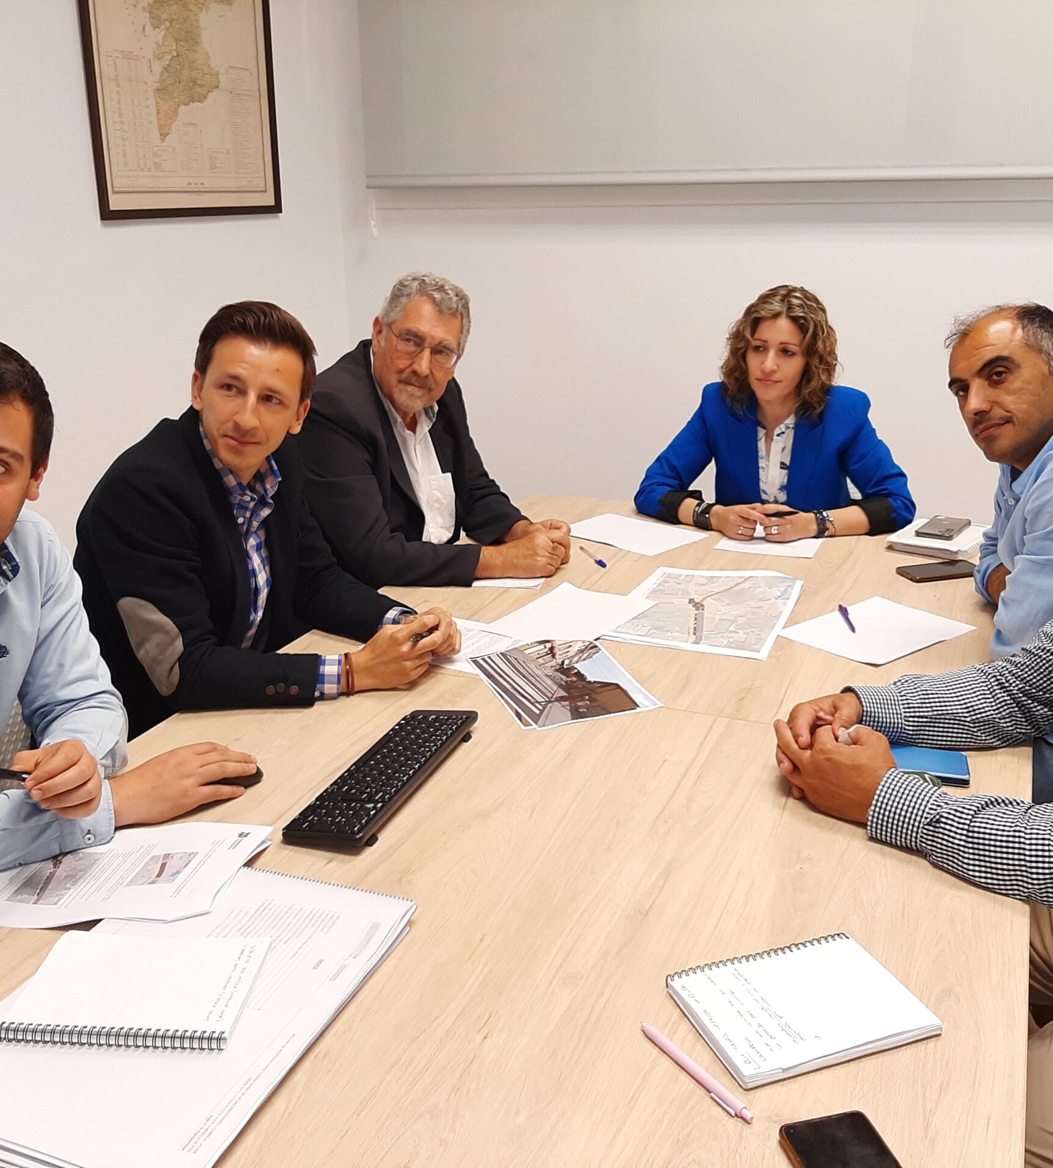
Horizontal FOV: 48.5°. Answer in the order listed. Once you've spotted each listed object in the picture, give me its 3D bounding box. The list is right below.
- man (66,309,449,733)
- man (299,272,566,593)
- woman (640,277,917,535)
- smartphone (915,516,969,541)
[{"bbox_3d":[-0.457,0.194,2.030,0.730,1.330,0.610,8,21,25],"label":"man"},{"bbox_3d":[-0.232,0.006,2.565,0.730,1.340,0.610,11,22,30],"label":"man"},{"bbox_3d":[0.614,-0.080,2.907,0.640,1.270,0.660,5,19,17],"label":"woman"},{"bbox_3d":[0.935,-0.125,2.621,0.079,0.011,0.154,11,22,31],"label":"smartphone"}]

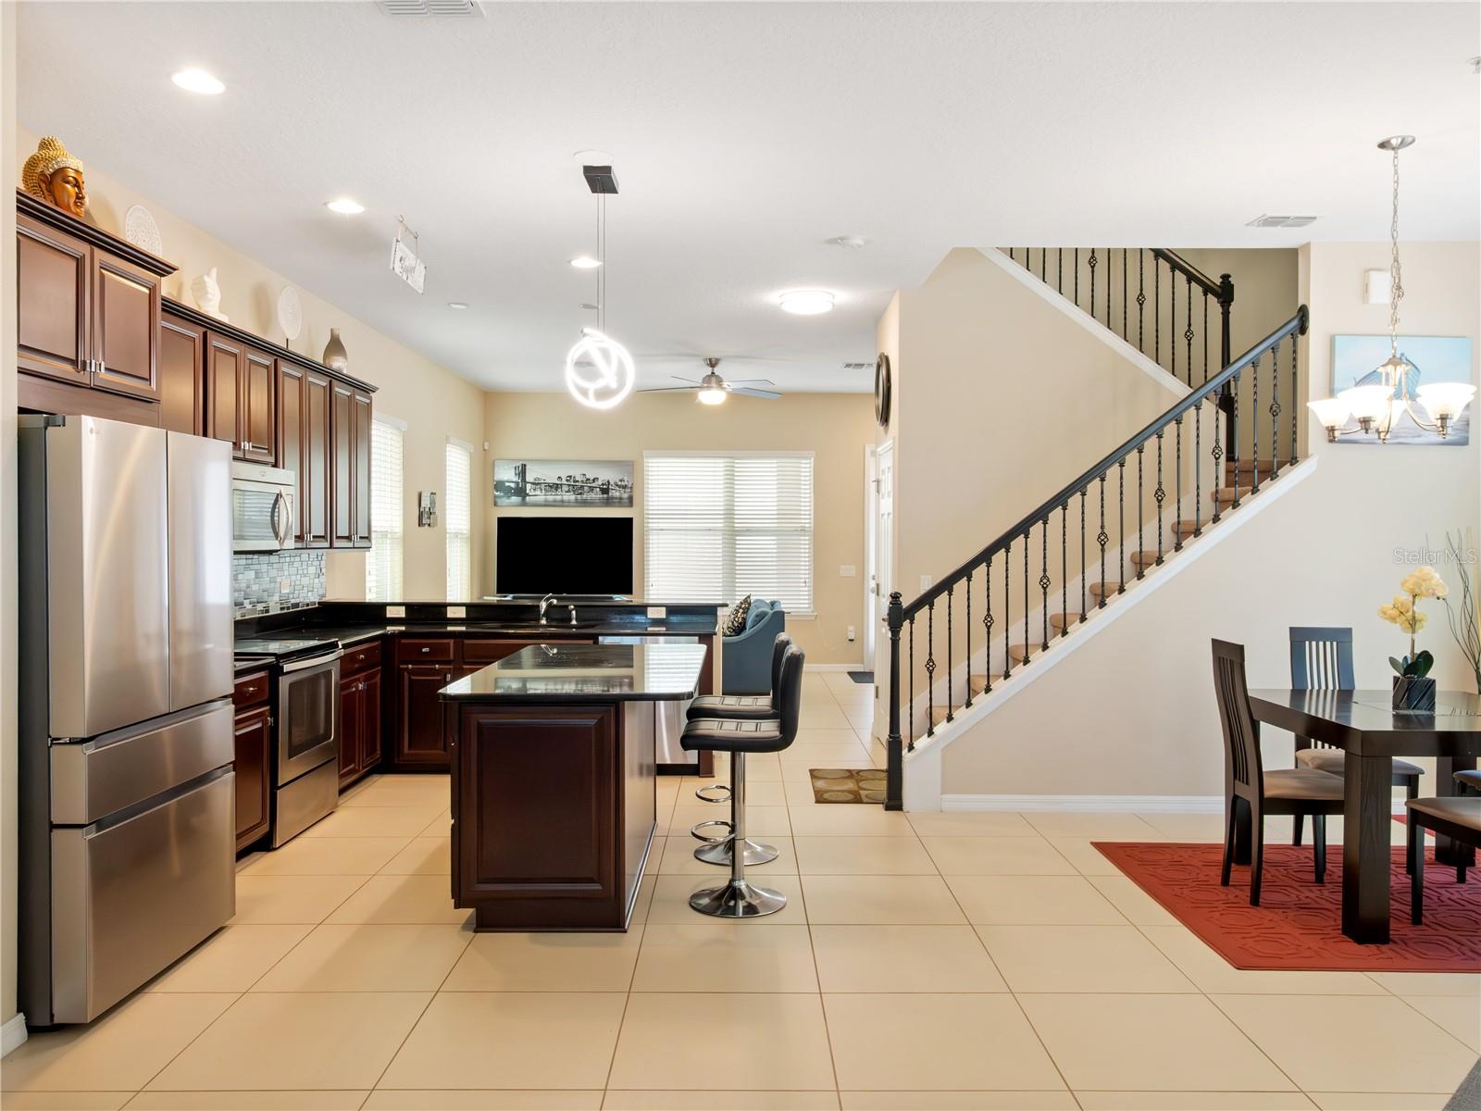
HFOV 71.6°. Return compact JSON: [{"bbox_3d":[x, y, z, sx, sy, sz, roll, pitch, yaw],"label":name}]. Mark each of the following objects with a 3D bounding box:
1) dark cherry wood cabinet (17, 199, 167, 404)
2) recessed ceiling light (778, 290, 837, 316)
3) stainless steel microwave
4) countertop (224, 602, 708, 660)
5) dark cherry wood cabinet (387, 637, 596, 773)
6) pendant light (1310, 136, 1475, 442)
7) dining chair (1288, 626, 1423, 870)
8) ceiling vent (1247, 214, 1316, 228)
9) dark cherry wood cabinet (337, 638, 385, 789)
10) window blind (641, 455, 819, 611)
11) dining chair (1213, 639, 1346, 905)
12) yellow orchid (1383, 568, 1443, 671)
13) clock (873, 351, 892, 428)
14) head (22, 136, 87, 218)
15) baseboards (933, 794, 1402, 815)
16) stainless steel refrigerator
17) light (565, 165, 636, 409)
[{"bbox_3d":[-2.423,-0.787,3.342,0.608,0.477,0.811,0,1,0],"label":"dark cherry wood cabinet"},{"bbox_3d":[0.444,-1.660,6.747,0.380,0.090,0.380,0,1,0],"label":"recessed ceiling light"},{"bbox_3d":[-2.505,-0.224,4.945,0.406,0.416,0.730,0,1,0],"label":"stainless steel microwave"},{"bbox_3d":[-1.476,0.415,5.667,2.730,0.185,2.920,0,1,0],"label":"countertop"},{"bbox_3d":[-1.501,0.876,6.487,1.257,0.847,0.608,0,1,0],"label":"dark cherry wood cabinet"},{"bbox_3d":[2.530,-1.024,3.967,0.578,1.171,0.578,0,1,0],"label":"pendant light"},{"bbox_3d":[2.728,0.852,4.620,0.421,1.004,0.548,0,1,8],"label":"dining chair"},{"bbox_3d":[2.657,-1.622,4.990,0.284,0.025,0.203,0,1,0],"label":"ceiling vent"},{"bbox_3d":[-2.403,0.875,5.716,0.598,0.816,0.669,0,1,0],"label":"dark cherry wood cabinet"},{"bbox_3d":[-0.122,-0.271,11.009,1.835,1.693,0.071,0,1,0],"label":"window blind"},{"bbox_3d":[2.251,0.861,4.164,0.548,1.004,0.421,0,1,0],"label":"dining chair"},{"bbox_3d":[2.745,0.266,4.194,0.224,0.424,0.180,0,1,0],"label":"yellow orchid"},{"bbox_3d":[0.988,-1.139,7.130,0.047,0.520,0.530,0,1,0],"label":"clock"},{"bbox_3d":[-2.180,-1.164,3.264,0.183,0.319,0.167,0,1,6],"label":"head"},{"bbox_3d":[2.292,1.297,5.379,2.535,0.106,0.020,0,1,0],"label":"baseboards"},{"bbox_3d":[-2.292,0.489,3.401,0.781,1.795,0.892,0,1,0],"label":"stainless steel refrigerator"},{"bbox_3d":[-0.616,-1.162,4.519,0.300,1.025,0.270,0,1,0],"label":"light"}]

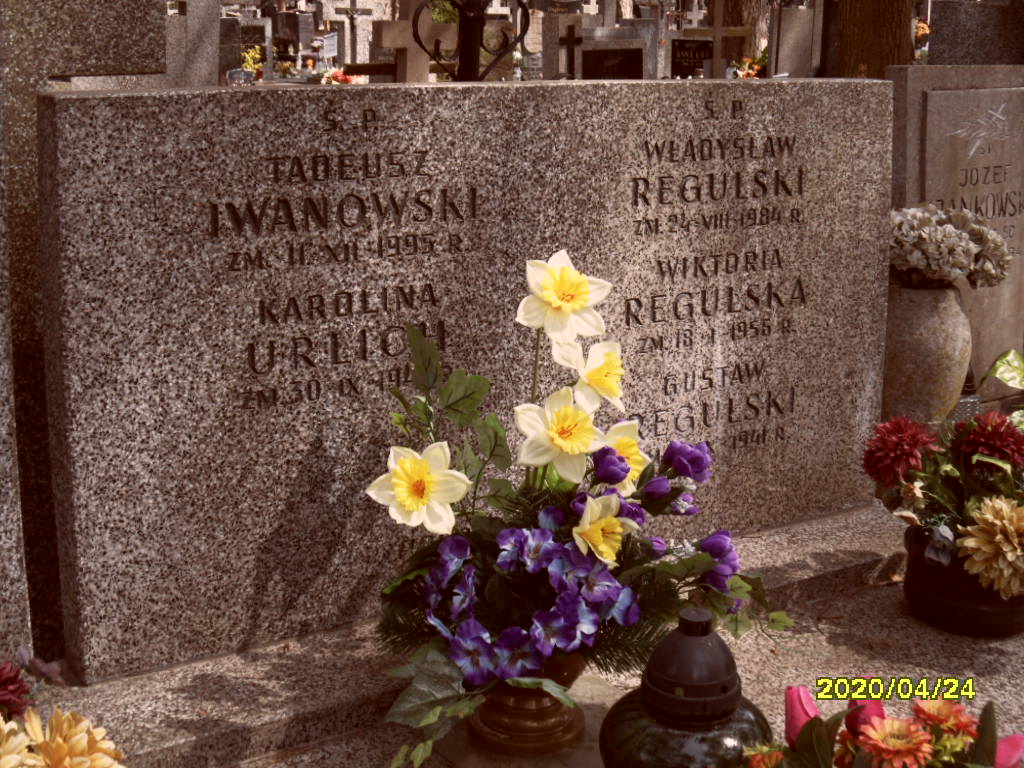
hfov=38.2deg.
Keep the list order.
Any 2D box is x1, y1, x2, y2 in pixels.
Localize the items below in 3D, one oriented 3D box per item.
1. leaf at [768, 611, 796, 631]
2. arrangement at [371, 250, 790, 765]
[{"bbox_3d":[0.271,0.237,1.480,0.027,0.019,0.012,-2,12,-10],"label":"leaf"},{"bbox_3d":[0.067,0.117,1.449,0.370,0.490,0.290,-2,12,-10],"label":"arrangement"}]

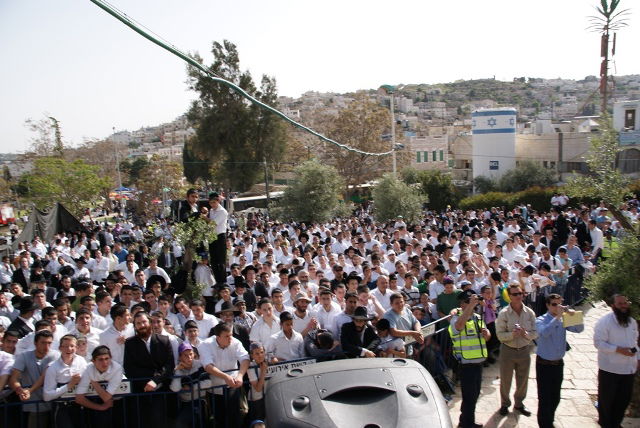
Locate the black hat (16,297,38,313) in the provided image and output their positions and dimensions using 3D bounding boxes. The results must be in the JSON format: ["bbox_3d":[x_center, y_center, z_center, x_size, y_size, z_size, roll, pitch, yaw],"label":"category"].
[{"bbox_3d":[-3.829,1.174,6.300,0.340,0.150,0.310,-1,2,9],"label":"black hat"}]

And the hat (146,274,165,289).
[{"bbox_3d":[-2.786,1.161,8.200,0.330,0.140,0.360,1,-40,-3],"label":"hat"}]

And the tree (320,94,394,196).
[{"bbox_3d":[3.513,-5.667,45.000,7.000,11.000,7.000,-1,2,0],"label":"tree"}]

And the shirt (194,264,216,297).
[{"bbox_3d":[-2.278,1.329,9.600,0.450,0.650,0.300,-5,5,-37],"label":"shirt"}]

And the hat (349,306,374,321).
[{"bbox_3d":[0.540,1.263,6.100,0.300,0.140,0.330,-4,8,-6],"label":"hat"}]

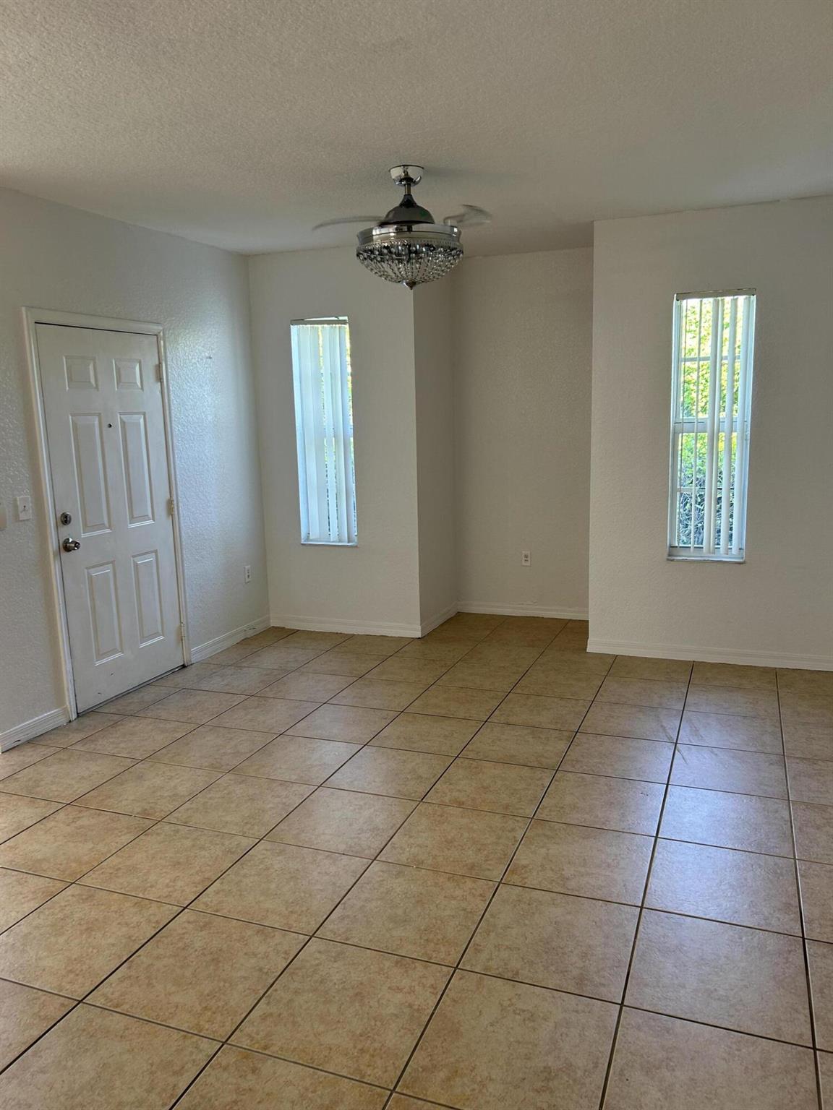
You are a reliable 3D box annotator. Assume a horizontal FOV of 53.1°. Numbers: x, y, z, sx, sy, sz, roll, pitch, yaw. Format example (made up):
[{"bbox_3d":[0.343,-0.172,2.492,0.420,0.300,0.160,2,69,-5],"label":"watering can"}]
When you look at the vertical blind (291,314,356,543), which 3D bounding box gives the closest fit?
[{"bbox_3d":[-0.625,-0.842,5.830,0.445,1.560,0.100,2,10,21],"label":"vertical blind"}]

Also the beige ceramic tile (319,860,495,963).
[{"bbox_3d":[-0.018,1.124,2.643,0.453,0.012,0.453,2,10,21],"label":"beige ceramic tile"}]

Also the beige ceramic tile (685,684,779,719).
[{"bbox_3d":[1.665,0.768,4.399,0.452,0.015,0.452,2,10,21],"label":"beige ceramic tile"}]

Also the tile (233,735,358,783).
[{"bbox_3d":[-0.535,0.935,3.801,0.451,0.010,0.453,2,10,21],"label":"tile"}]

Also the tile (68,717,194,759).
[{"bbox_3d":[-1.391,0.909,4.147,0.453,0.012,0.453,2,10,21],"label":"tile"}]

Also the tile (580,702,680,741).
[{"bbox_3d":[1.080,0.834,4.182,0.457,0.010,0.457,2,10,21],"label":"tile"}]

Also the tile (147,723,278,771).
[{"bbox_3d":[-0.960,0.919,3.966,0.451,0.010,0.453,2,10,21],"label":"tile"}]

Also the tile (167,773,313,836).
[{"bbox_3d":[-0.710,1.021,3.417,0.457,0.010,0.457,2,10,21],"label":"tile"}]

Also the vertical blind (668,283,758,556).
[{"bbox_3d":[1.733,-0.734,4.911,0.438,1.554,0.090,2,10,21],"label":"vertical blind"}]

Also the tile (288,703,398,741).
[{"bbox_3d":[-0.369,0.858,4.220,0.451,0.010,0.453,2,10,21],"label":"tile"}]

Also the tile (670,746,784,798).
[{"bbox_3d":[1.331,0.922,3.562,0.452,0.012,0.452,2,10,21],"label":"tile"}]

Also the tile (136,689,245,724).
[{"bbox_3d":[-1.221,0.831,4.560,0.452,0.015,0.452,2,10,21],"label":"tile"}]

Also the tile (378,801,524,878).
[{"bbox_3d":[0.149,1.052,3.082,0.457,0.010,0.457,2,10,21],"label":"tile"}]

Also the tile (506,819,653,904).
[{"bbox_3d":[0.574,1.058,2.886,0.451,0.010,0.453,2,10,21],"label":"tile"}]

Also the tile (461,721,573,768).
[{"bbox_3d":[0.481,0.892,3.894,0.452,0.015,0.452,2,10,21],"label":"tile"}]

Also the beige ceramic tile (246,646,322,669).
[{"bbox_3d":[-0.886,0.676,5.393,0.452,0.012,0.452,2,10,21],"label":"beige ceramic tile"}]

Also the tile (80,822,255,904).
[{"bbox_3d":[-0.867,1.089,2.963,0.452,0.012,0.452,2,10,21],"label":"tile"}]

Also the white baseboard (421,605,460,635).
[{"bbox_3d":[0.181,0.473,6.165,0.015,0.085,0.779,2,10,21],"label":"white baseboard"}]

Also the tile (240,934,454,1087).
[{"bbox_3d":[-0.186,1.208,2.237,0.457,0.010,0.457,2,10,21],"label":"tile"}]

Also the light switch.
[{"bbox_3d":[-1.910,-0.227,4.080,0.013,0.114,0.072,2,10,22],"label":"light switch"}]

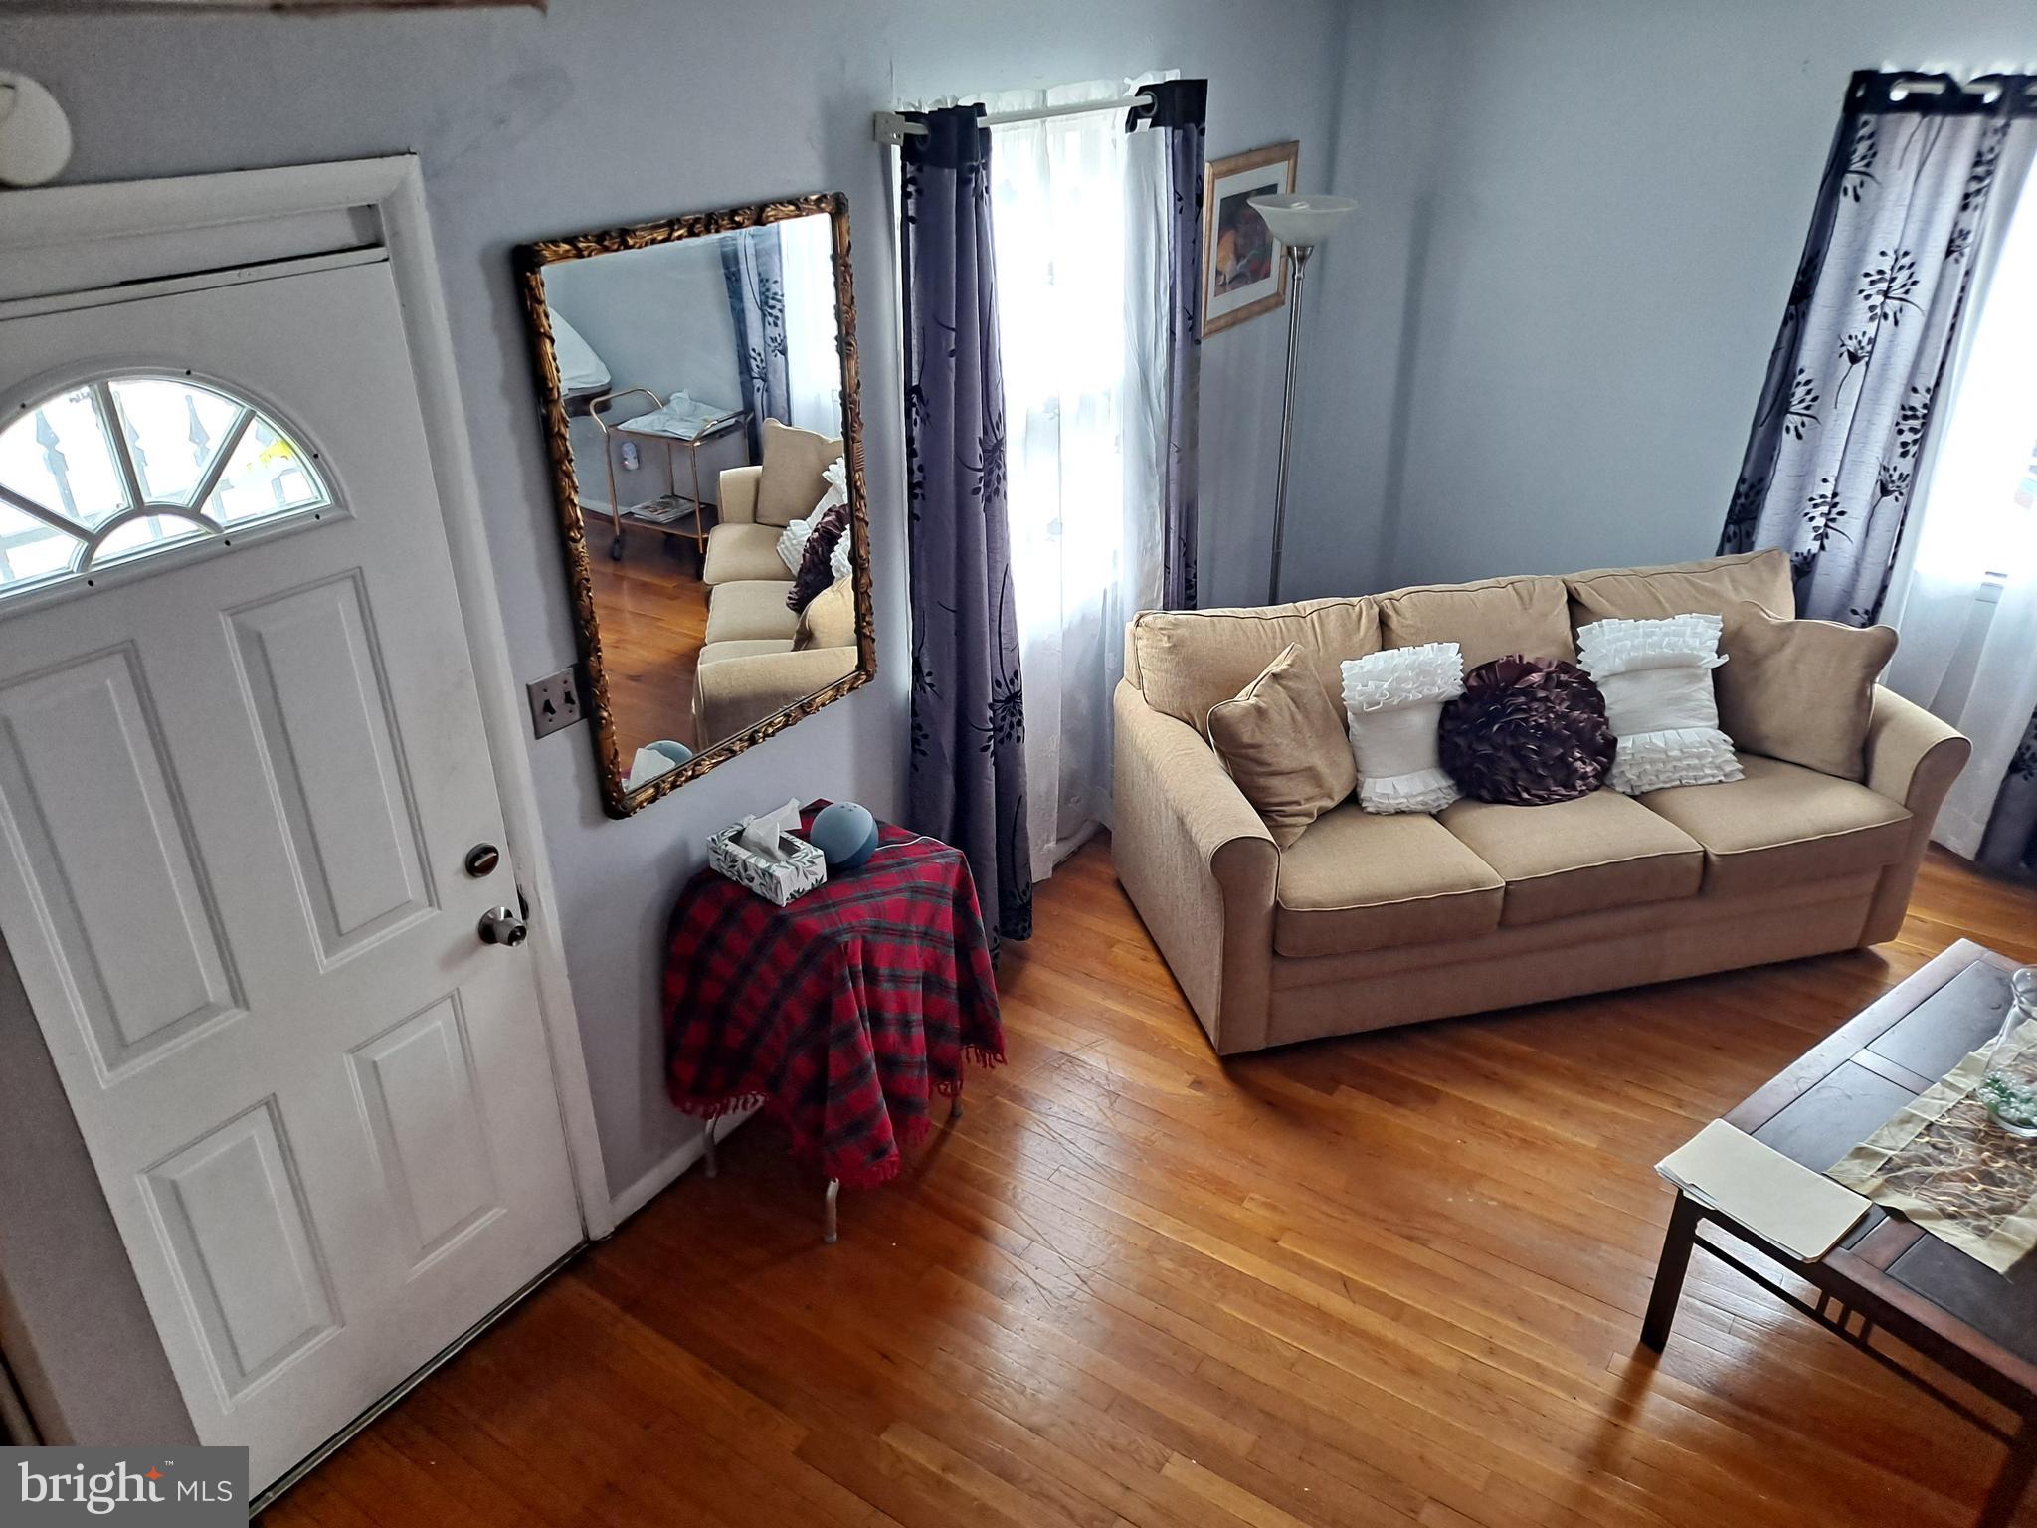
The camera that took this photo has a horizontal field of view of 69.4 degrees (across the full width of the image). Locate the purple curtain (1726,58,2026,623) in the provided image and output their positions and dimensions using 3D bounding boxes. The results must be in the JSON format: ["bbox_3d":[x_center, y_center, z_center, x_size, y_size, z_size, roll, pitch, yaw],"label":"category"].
[{"bbox_3d":[2.267,-0.771,4.175,0.460,2.150,0.140,18,33,31],"label":"purple curtain"}]

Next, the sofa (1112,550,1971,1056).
[{"bbox_3d":[1.358,0.041,4.058,2.090,0.910,0.910,-7,29,-12],"label":"sofa"}]

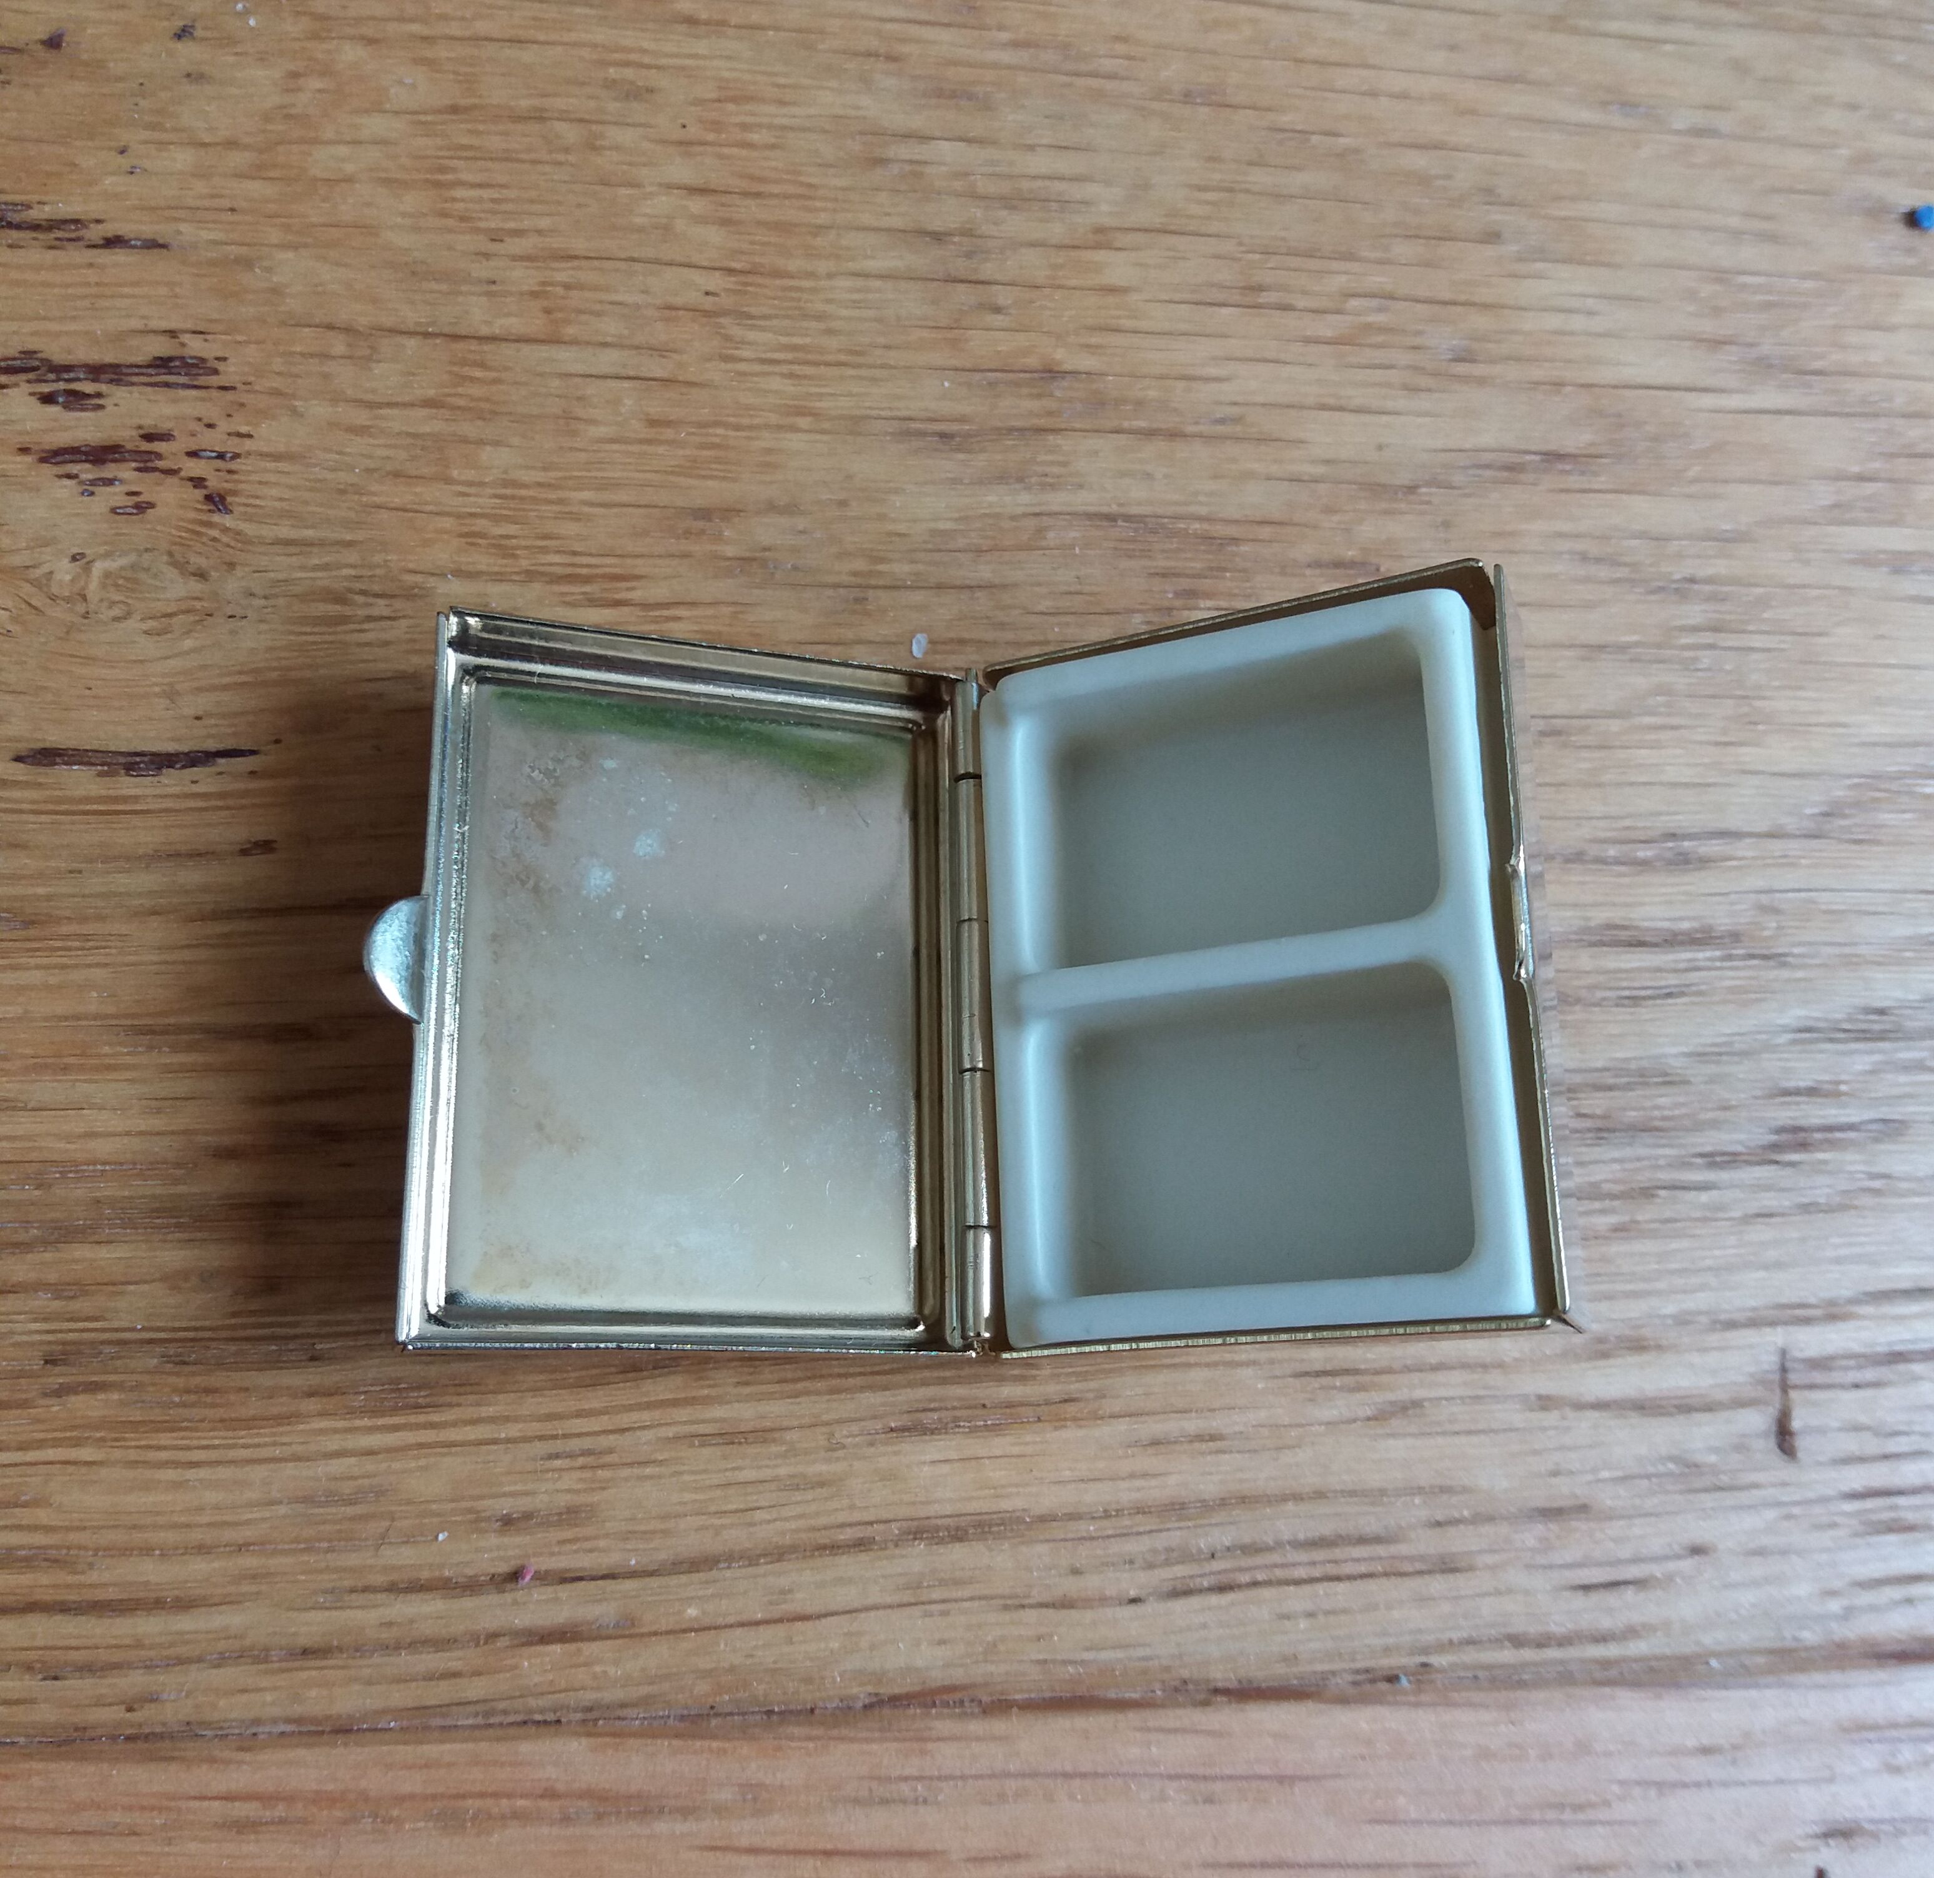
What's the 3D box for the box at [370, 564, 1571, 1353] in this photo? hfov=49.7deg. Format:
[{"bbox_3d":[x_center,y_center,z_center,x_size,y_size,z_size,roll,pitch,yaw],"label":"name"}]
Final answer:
[{"bbox_3d":[0.000,0.002,0.142,0.079,0.028,0.050,2,74,-10],"label":"box"}]

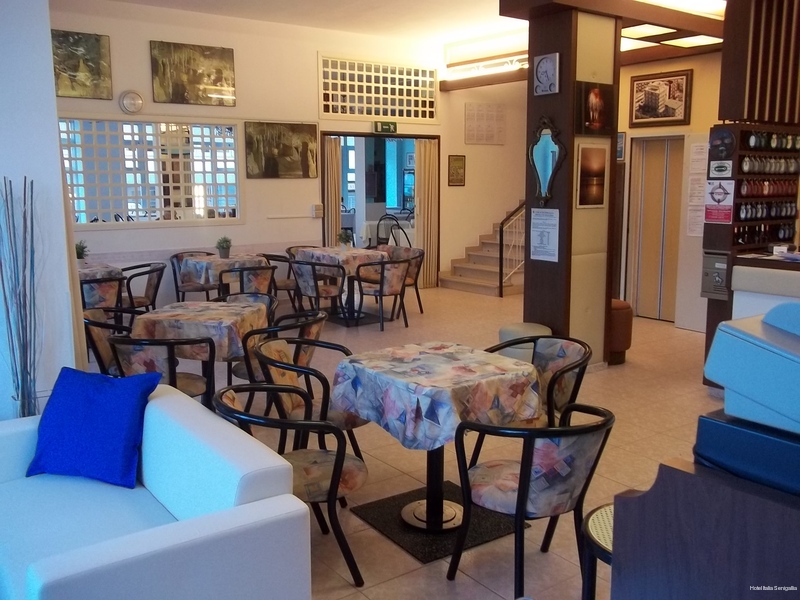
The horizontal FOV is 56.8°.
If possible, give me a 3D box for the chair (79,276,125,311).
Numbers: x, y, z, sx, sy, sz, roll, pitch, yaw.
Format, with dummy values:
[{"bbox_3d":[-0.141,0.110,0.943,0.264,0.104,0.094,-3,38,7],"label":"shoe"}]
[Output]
[{"bbox_3d":[-2.663,0.148,6.579,0.540,0.733,0.520,-7,11,-37],"label":"chair"}]

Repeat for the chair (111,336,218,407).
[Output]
[{"bbox_3d":[-1.337,0.525,4.153,0.540,0.733,0.520,0,9,6],"label":"chair"}]

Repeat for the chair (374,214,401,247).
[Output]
[{"bbox_3d":[-0.210,-1.073,13.499,0.420,0.900,0.480,-1,9,-1],"label":"chair"}]

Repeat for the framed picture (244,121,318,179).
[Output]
[{"bbox_3d":[-1.385,-1.772,8.806,0.982,0.636,0.030,-8,12,-40],"label":"framed picture"}]

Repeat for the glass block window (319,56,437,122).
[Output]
[{"bbox_3d":[-0.229,-2.721,9.679,2.004,0.773,0.080,-8,12,-40],"label":"glass block window"}]

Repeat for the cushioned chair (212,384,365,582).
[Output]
[{"bbox_3d":[-0.440,0.717,2.947,0.575,0.740,0.535,-4,10,-21],"label":"cushioned chair"}]

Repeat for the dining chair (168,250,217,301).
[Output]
[{"bbox_3d":[-2.330,-0.146,8.427,0.560,0.750,0.570,-3,10,-21],"label":"dining chair"}]

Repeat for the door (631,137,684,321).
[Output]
[{"bbox_3d":[2.826,-0.784,8.236,0.060,2.000,0.690,-7,11,-34],"label":"door"}]

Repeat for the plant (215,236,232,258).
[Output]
[{"bbox_3d":[-1.881,-0.561,7.960,0.175,0.235,0.175,0,9,0],"label":"plant"}]

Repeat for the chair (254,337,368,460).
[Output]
[{"bbox_3d":[-0.458,0.582,3.744,0.520,0.733,0.540,1,9,11],"label":"chair"}]

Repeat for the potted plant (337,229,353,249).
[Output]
[{"bbox_3d":[-0.672,-0.744,8.950,0.175,0.245,0.175,-1,9,0],"label":"potted plant"}]

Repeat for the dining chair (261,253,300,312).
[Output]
[{"bbox_3d":[-1.341,-0.148,8.340,0.520,0.733,0.540,-3,10,-17],"label":"dining chair"}]

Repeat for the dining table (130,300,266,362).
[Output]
[{"bbox_3d":[-1.240,0.429,4.703,0.680,0.725,0.680,1,9,6],"label":"dining table"}]

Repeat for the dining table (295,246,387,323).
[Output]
[{"bbox_3d":[-0.668,-0.180,8.503,0.710,0.730,1.080,-8,12,-40],"label":"dining table"}]

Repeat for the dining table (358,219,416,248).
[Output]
[{"bbox_3d":[-0.233,-1.140,14.576,0.850,0.760,0.850,-7,11,-34],"label":"dining table"}]

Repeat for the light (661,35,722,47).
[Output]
[{"bbox_3d":[2.755,-2.446,6.912,0.440,0.060,0.440,-7,11,-34],"label":"light"}]

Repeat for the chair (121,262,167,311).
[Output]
[{"bbox_3d":[-2.573,0.016,7.394,0.520,0.733,0.540,-7,11,-33],"label":"chair"}]

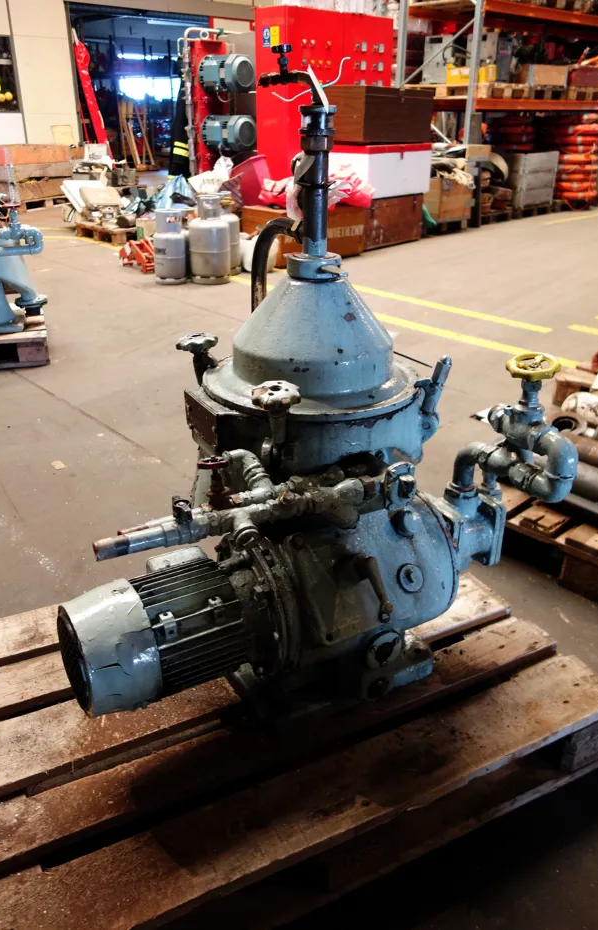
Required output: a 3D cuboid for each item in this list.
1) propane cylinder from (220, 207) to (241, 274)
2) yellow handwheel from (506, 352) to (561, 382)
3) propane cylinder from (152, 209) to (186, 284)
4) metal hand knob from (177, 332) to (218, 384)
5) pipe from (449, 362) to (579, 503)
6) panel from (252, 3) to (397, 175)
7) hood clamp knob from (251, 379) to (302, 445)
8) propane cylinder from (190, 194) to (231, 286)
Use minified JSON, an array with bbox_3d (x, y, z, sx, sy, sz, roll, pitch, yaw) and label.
[{"bbox_3d":[-0.596,-1.753,5.487,0.295,0.580,0.295,24,35,38],"label":"propane cylinder"},{"bbox_3d":[0.428,-0.178,1.322,0.100,0.028,0.100,0,27,0],"label":"yellow handwheel"},{"bbox_3d":[-0.930,-1.567,5.214,0.227,0.490,0.227,0,27,0],"label":"propane cylinder"},{"bbox_3d":[-0.176,-0.184,1.268,0.074,0.088,0.074,-5,26,2],"label":"metal hand knob"},{"bbox_3d":[0.418,-0.035,1.415,0.080,0.345,0.320,-12,30,-23],"label":"pipe"},{"bbox_3d":[0.261,-3.341,7.226,1.357,1.971,0.435,-21,33,-36],"label":"panel"},{"bbox_3d":[-0.032,-0.075,1.078,0.073,0.092,0.073,-3,29,2],"label":"hood clamp knob"},{"bbox_3d":[-0.645,-1.637,5.251,0.295,0.585,0.295,0,27,0],"label":"propane cylinder"}]

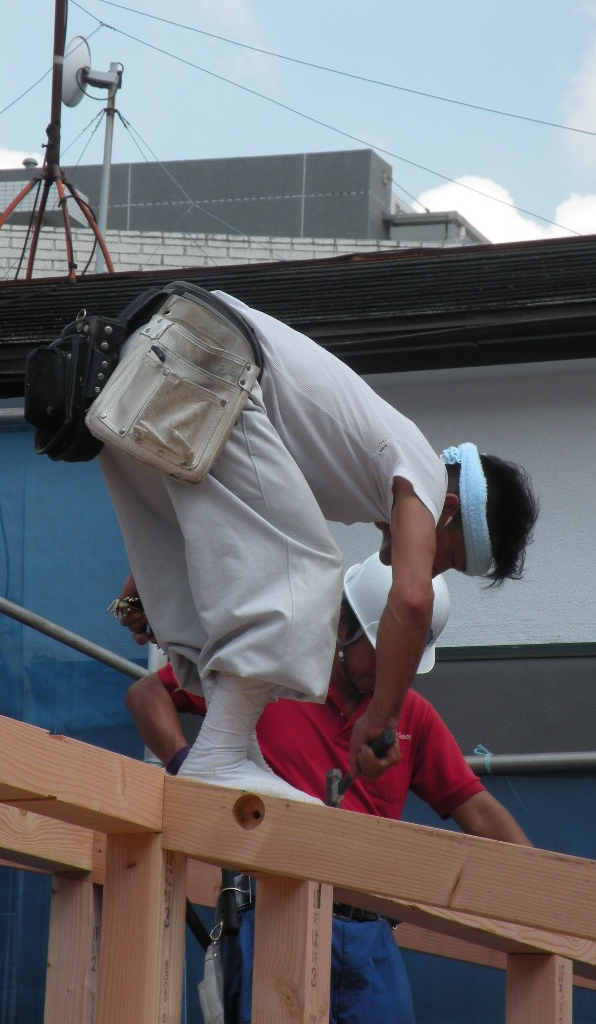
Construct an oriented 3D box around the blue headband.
[{"bbox_3d":[0.280,-0.004,7.540,0.065,0.220,0.180,-6,3,3],"label":"blue headband"}]

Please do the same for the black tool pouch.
[{"bbox_3d":[-0.348,-0.219,7.650,0.130,0.260,0.175,15,-8,-40],"label":"black tool pouch"}]

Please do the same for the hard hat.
[{"bbox_3d":[0.175,0.180,8.150,0.155,0.280,0.215,-35,-37,4],"label":"hard hat"}]

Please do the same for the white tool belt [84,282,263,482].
[{"bbox_3d":[-0.207,-0.212,7.520,0.220,0.295,0.110,28,-5,13],"label":"white tool belt"}]

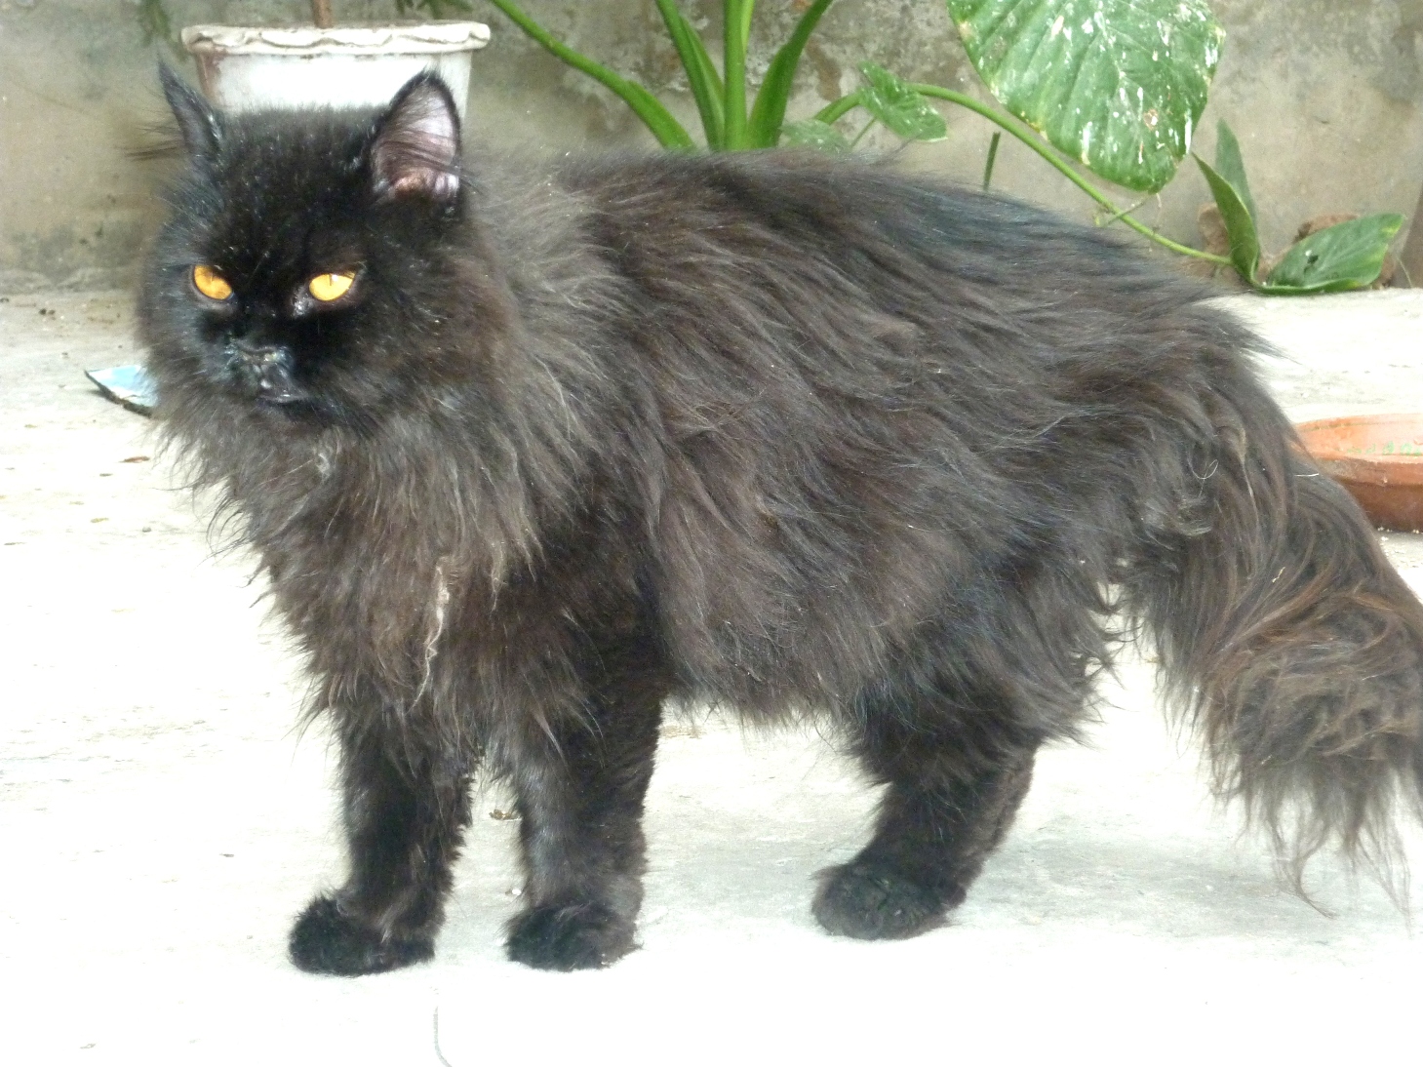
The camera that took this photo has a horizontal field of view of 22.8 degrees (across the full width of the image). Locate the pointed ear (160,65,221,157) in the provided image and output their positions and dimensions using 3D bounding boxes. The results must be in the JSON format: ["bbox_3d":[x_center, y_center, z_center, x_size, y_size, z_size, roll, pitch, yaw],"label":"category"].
[{"bbox_3d":[-0.188,-0.152,1.275,0.018,0.036,0.030,-27,12,-27],"label":"pointed ear"}]

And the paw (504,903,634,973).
[{"bbox_3d":[-0.053,0.144,1.329,0.042,0.026,0.051,7,12,33],"label":"paw"}]

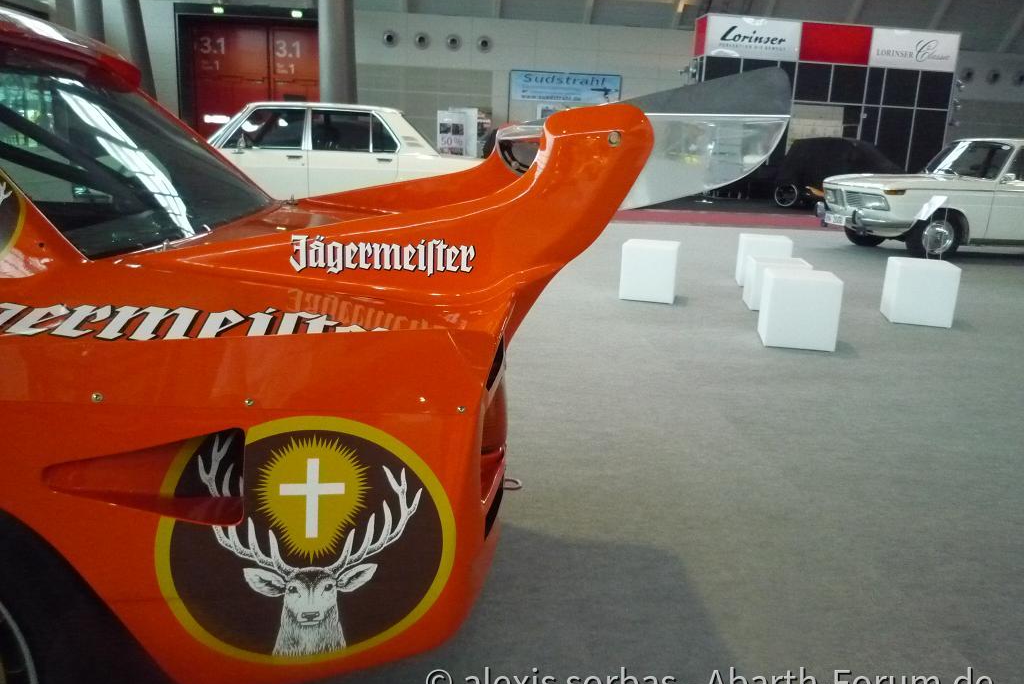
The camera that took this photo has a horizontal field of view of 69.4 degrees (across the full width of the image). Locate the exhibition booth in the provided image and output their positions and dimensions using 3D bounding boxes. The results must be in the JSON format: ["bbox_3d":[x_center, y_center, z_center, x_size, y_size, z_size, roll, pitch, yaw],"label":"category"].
[{"bbox_3d":[7.968,-6.056,19.572,6.950,4.400,1.200,-1,15,-10],"label":"exhibition booth"}]

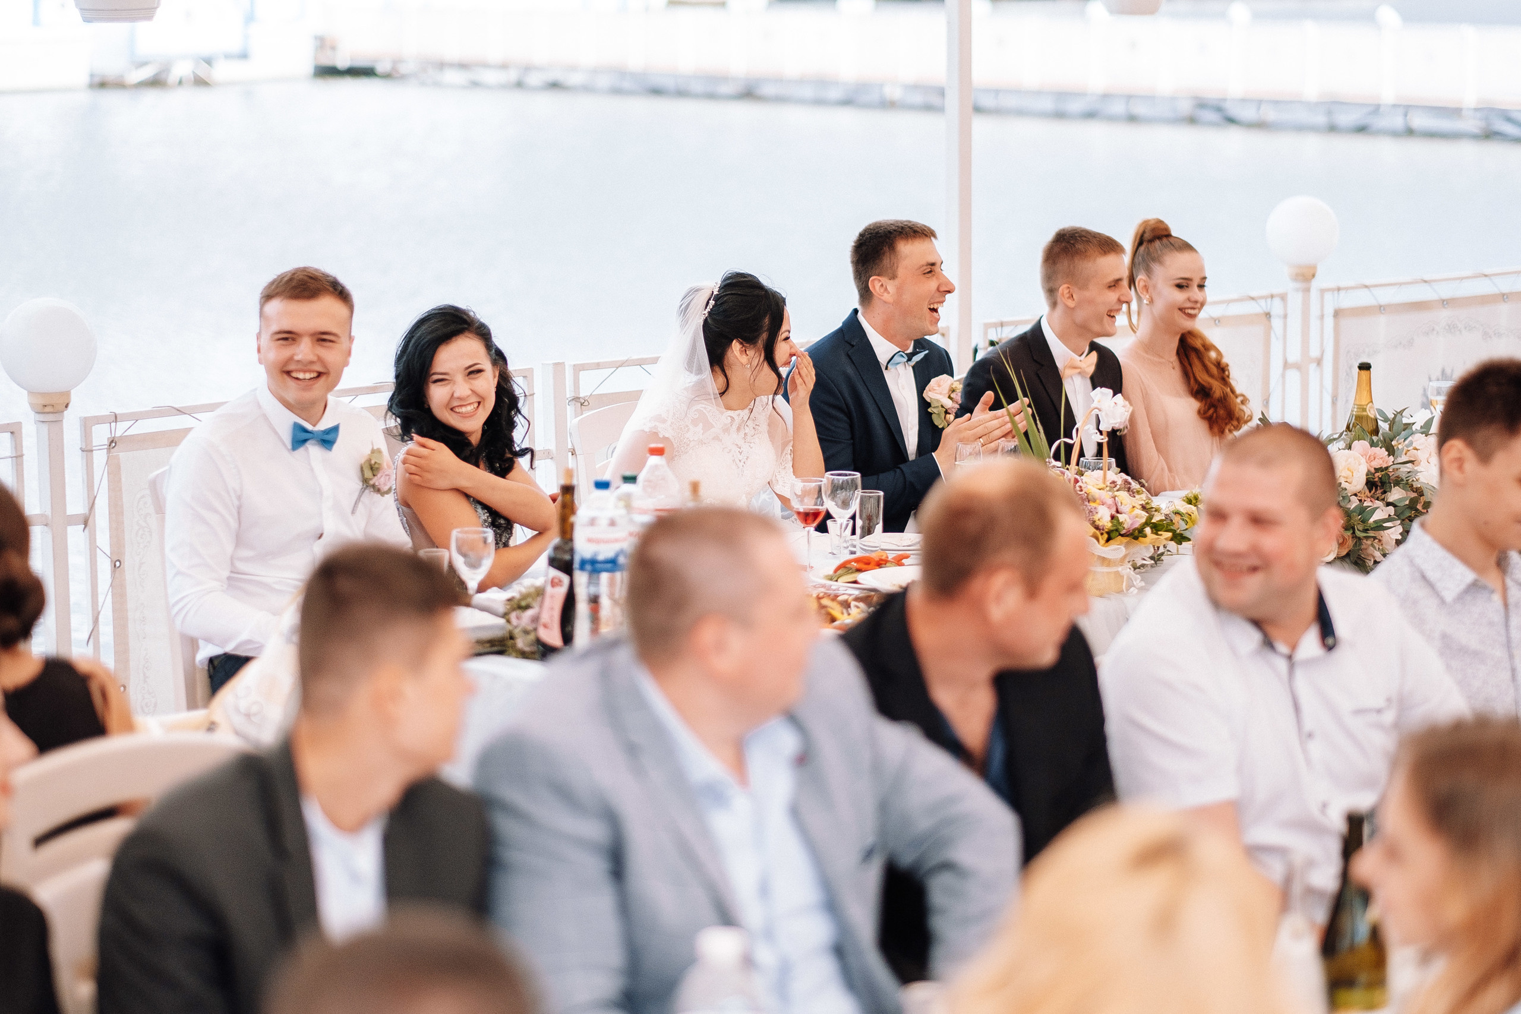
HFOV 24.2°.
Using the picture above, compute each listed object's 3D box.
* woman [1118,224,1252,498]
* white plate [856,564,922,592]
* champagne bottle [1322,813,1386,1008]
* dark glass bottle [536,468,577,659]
[{"bbox_3d":[1.002,0.043,7.903,0.470,1.353,0.740,-8,12,-40],"label":"woman"},{"bbox_3d":[0.304,0.136,6.500,0.250,0.030,0.250,-6,10,-33],"label":"white plate"},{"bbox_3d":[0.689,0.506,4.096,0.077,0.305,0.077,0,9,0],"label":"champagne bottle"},{"bbox_3d":[-0.343,0.093,6.123,0.082,0.335,0.082,0,9,0],"label":"dark glass bottle"}]

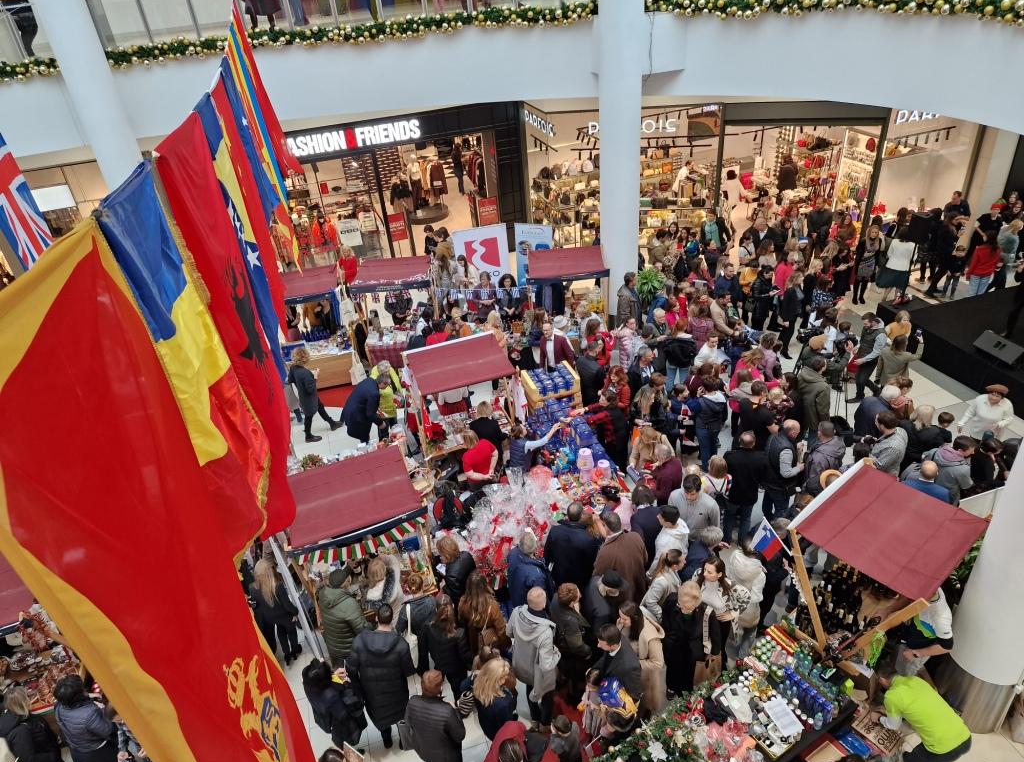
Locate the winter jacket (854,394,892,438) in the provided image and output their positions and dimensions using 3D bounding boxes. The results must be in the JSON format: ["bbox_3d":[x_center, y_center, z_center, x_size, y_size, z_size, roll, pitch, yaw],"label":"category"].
[{"bbox_3d":[4.759,0.611,8.933,0.400,0.720,0.540,-17,33,-19],"label":"winter jacket"}]

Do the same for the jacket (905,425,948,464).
[{"bbox_3d":[5.406,0.830,8.896,0.500,0.700,0.340,11,35,25],"label":"jacket"}]

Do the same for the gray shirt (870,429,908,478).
[{"bbox_3d":[4.702,0.925,8.565,0.540,0.720,0.460,-29,40,-32],"label":"gray shirt"}]

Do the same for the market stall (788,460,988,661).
[{"bbox_3d":[3.579,2.191,6.796,1.446,2.180,1.187,-28,37,-32],"label":"market stall"}]

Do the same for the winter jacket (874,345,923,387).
[{"bbox_3d":[5.622,-0.225,9.898,0.480,0.760,0.650,-30,40,-33],"label":"winter jacket"}]

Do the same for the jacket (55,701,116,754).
[{"bbox_3d":[-3.902,3.169,6.240,0.520,0.640,0.360,-15,32,-15],"label":"jacket"}]

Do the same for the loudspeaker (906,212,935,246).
[{"bbox_3d":[8.541,-3.160,14.191,0.380,0.640,0.400,-27,37,-31],"label":"loudspeaker"}]

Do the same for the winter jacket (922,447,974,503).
[{"bbox_3d":[5.265,1.164,8.206,0.360,0.740,0.540,-31,39,-35],"label":"winter jacket"}]

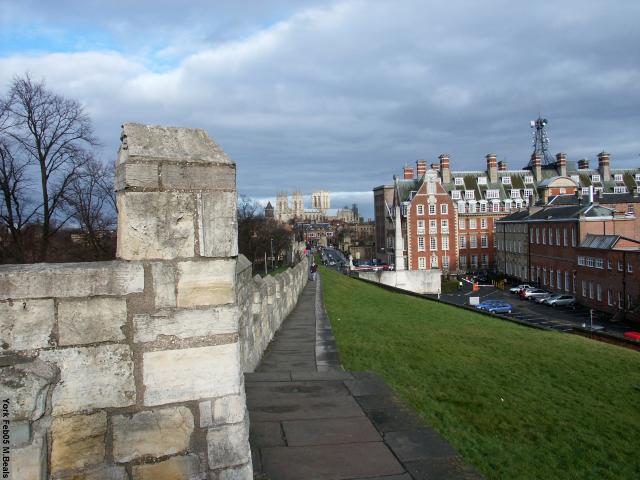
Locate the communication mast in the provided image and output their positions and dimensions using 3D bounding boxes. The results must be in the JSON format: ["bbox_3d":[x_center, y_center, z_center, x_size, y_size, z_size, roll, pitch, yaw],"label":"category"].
[{"bbox_3d":[60.900,-27.000,143.000,5.500,14.000,5.500,-1,1,0],"label":"communication mast"}]

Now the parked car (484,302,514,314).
[{"bbox_3d":[27.000,10.180,77.500,3.800,1.430,1.660,-1,1,-3],"label":"parked car"}]

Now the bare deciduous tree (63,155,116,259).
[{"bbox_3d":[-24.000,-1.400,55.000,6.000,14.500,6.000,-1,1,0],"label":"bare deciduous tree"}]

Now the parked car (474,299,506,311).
[{"bbox_3d":[26.800,10.160,81.300,4.300,1.430,1.720,-1,1,-3],"label":"parked car"}]

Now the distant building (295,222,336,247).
[{"bbox_3d":[-3.500,-4.300,415.000,33.000,19.500,20.000,-1,1,0],"label":"distant building"}]

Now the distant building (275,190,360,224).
[{"bbox_3d":[-3.000,-34.500,745.000,76.000,71.000,158.000,-1,1,32],"label":"distant building"}]

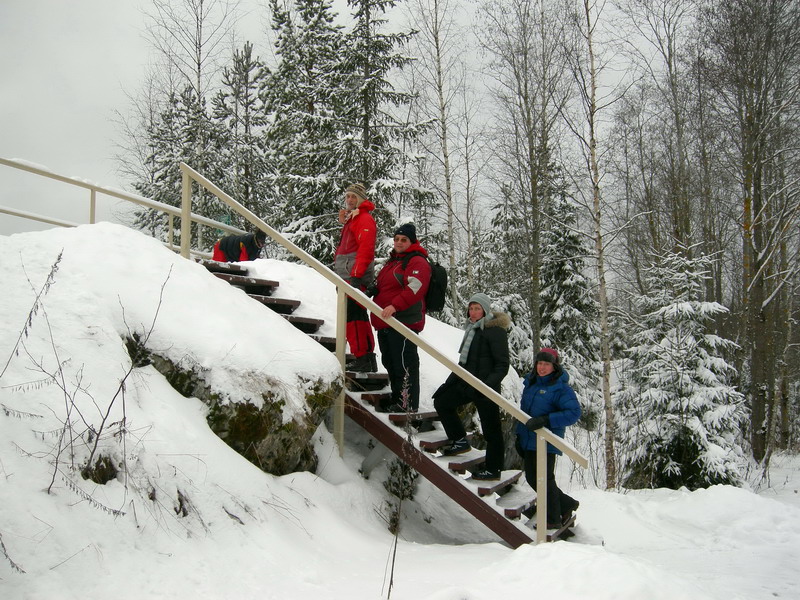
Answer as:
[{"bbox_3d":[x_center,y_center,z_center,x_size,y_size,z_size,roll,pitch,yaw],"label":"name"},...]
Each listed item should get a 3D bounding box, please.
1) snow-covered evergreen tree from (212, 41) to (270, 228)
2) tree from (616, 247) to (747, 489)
[{"bbox_3d":[-3.162,-2.752,16.811,1.450,5.150,1.450,0,-5,0],"label":"snow-covered evergreen tree"},{"bbox_3d":[3.960,0.952,11.662,1.870,3.440,1.870,0,-5,0],"label":"tree"}]

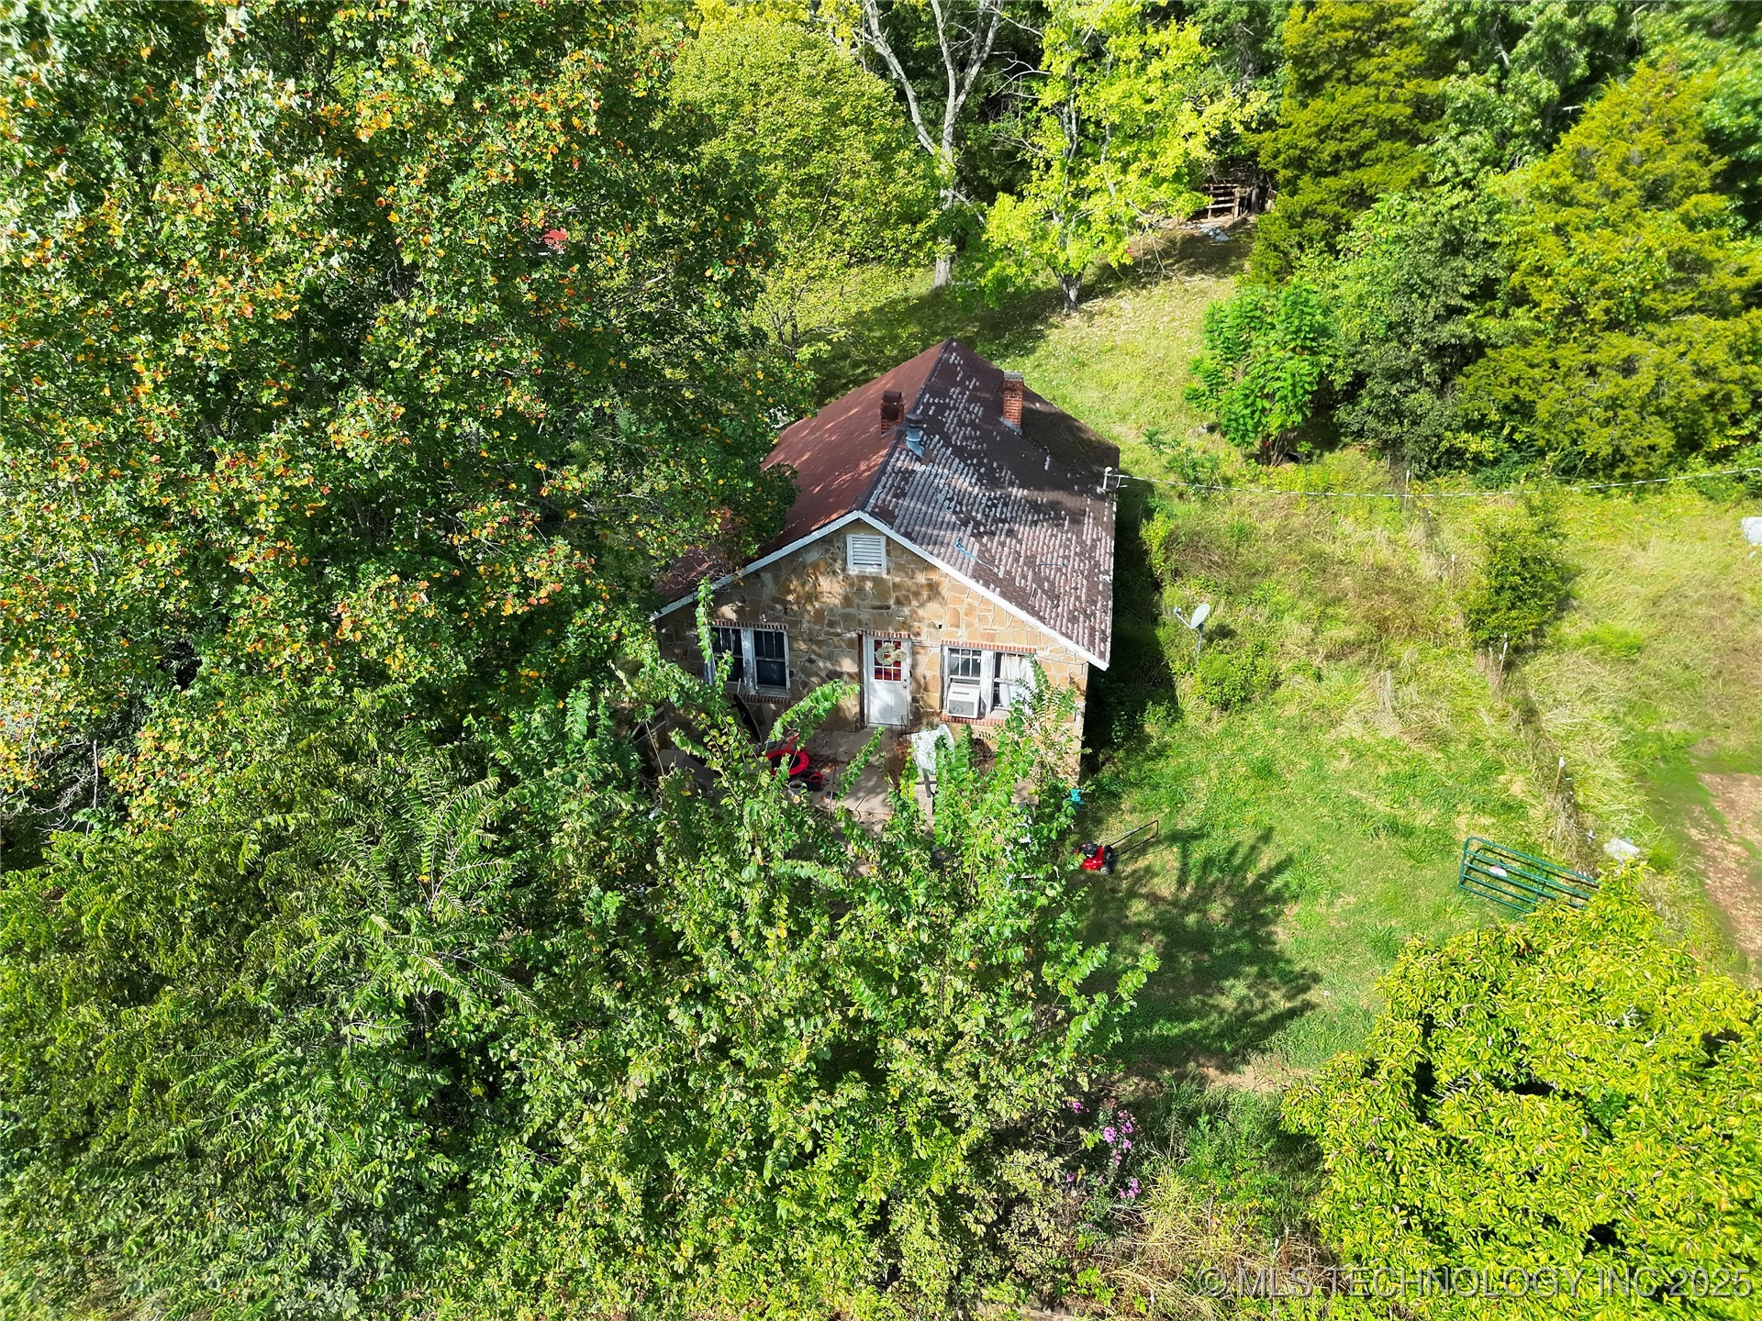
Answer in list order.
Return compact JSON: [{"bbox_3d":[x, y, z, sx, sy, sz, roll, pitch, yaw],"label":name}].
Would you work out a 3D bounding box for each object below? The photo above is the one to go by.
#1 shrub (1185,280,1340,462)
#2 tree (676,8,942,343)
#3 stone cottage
[{"bbox_3d":[11.066,-8.243,35.485,4.500,5.100,4.300,6,31,9],"label":"shrub"},{"bbox_3d":[-2.658,-15.331,40.940,9.000,10.600,8.800,6,31,9],"label":"tree"},{"bbox_3d":[0.840,-3.149,28.505,9.060,5.650,11.750,6,31,9],"label":"stone cottage"}]

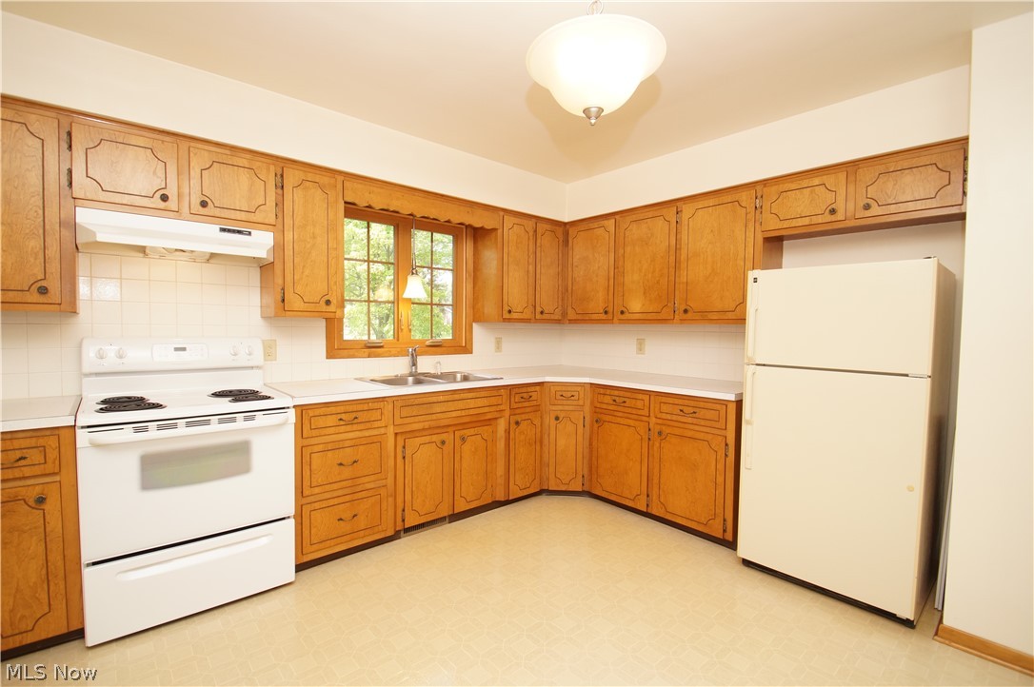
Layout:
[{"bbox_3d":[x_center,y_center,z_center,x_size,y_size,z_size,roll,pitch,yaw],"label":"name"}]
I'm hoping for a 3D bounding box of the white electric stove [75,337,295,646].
[{"bbox_3d":[-1.585,0.589,2.128,0.760,1.208,0.694,-1,3,-38],"label":"white electric stove"}]

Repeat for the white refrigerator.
[{"bbox_3d":[1.760,0.428,2.335,0.740,1.611,0.723,-1,3,-42],"label":"white refrigerator"}]

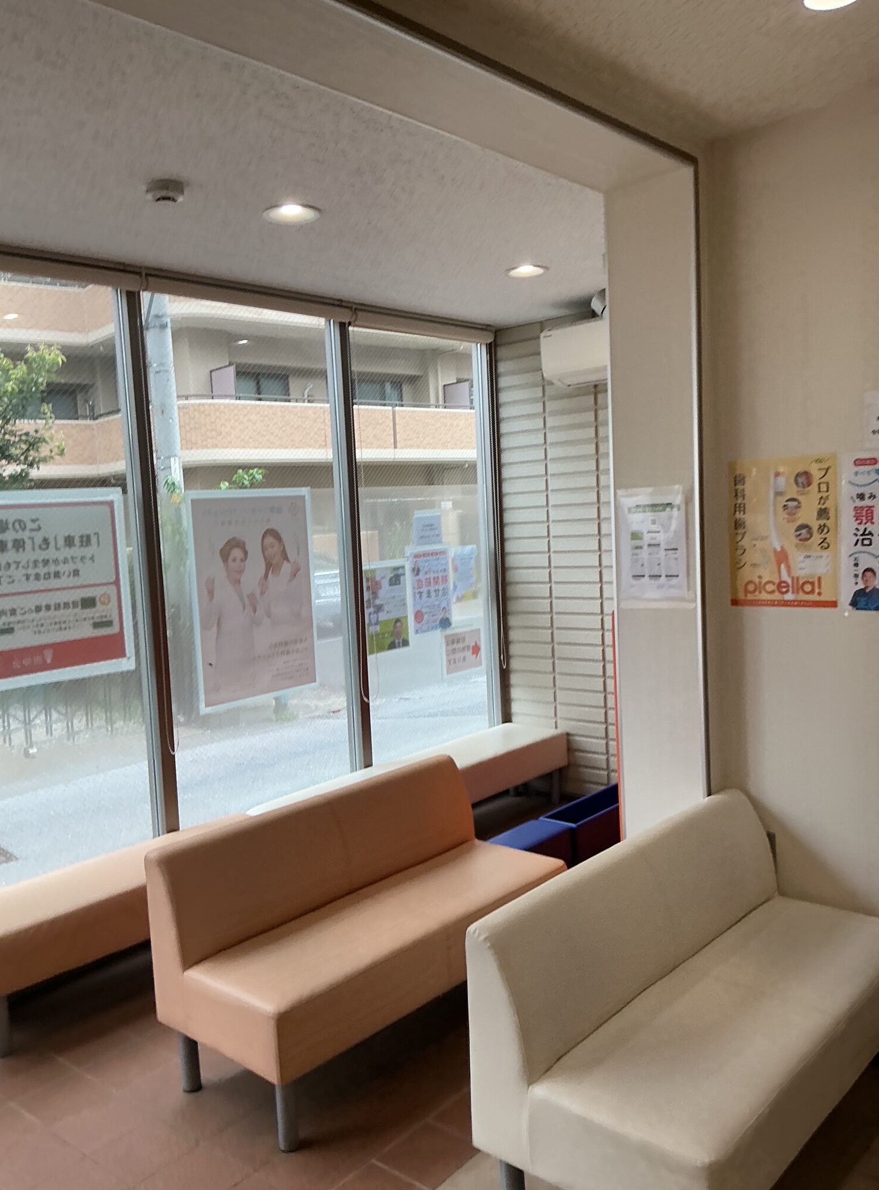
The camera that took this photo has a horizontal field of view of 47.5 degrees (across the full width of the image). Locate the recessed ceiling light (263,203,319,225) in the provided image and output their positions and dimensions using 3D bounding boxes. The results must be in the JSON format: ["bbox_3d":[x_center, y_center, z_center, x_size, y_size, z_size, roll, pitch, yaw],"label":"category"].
[{"bbox_3d":[-0.449,-1.155,3.056,0.173,0.030,0.173,-3,5,0],"label":"recessed ceiling light"}]

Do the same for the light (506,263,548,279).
[{"bbox_3d":[0.348,-1.259,3.908,0.172,0.030,0.172,-3,5,0],"label":"light"}]

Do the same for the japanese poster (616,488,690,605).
[{"bbox_3d":[0.609,-0.147,2.880,0.217,0.322,0.010,1,6,42],"label":"japanese poster"}]

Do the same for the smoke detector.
[{"bbox_3d":[-0.742,-1.097,2.698,0.105,0.050,0.105,-3,5,0],"label":"smoke detector"}]

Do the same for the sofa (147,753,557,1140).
[{"bbox_3d":[-0.172,0.935,2.874,0.514,0.660,1.162,1,6,42],"label":"sofa"}]

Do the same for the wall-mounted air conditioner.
[{"bbox_3d":[0.859,-1.117,4.551,0.800,0.264,0.230,1,6,42],"label":"wall-mounted air conditioner"}]

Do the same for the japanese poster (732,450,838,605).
[{"bbox_3d":[0.935,-0.170,2.730,0.302,0.411,0.010,1,6,42],"label":"japanese poster"}]

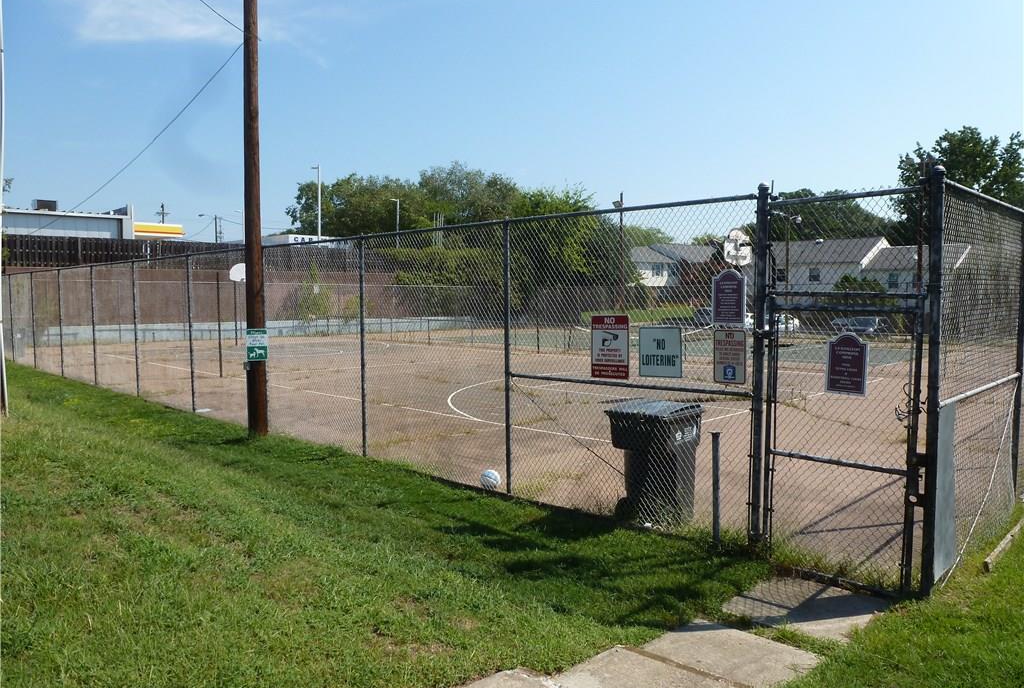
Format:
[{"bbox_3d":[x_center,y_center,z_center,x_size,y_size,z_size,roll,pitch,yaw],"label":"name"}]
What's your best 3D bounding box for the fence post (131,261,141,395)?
[{"bbox_3d":[-8.591,-0.339,16.201,0.070,3.116,0.070,3,5,43],"label":"fence post"}]

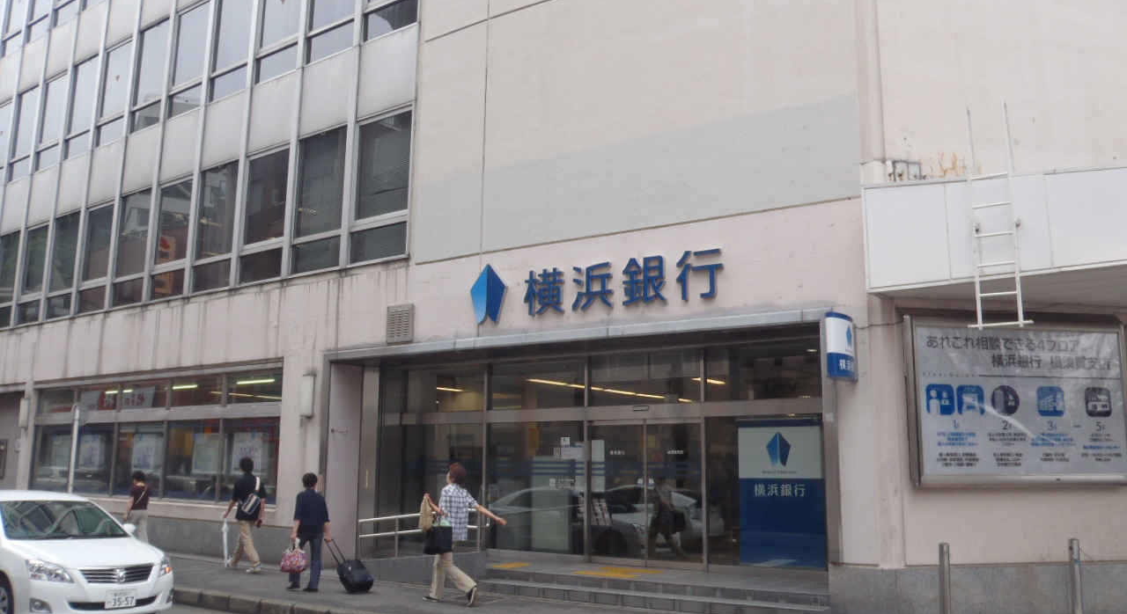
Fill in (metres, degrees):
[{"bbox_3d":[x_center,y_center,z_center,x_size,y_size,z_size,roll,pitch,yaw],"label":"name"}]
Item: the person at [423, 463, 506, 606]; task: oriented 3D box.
[{"bbox_3d":[-1.158,2.643,10.750,0.760,1.630,0.620,-6,-13,33],"label":"person"}]

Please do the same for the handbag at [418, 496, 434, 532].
[{"bbox_3d":[-1.625,2.442,10.750,0.200,0.420,0.100,-7,-13,34],"label":"handbag"}]

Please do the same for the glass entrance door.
[{"bbox_3d":[1.144,2.639,13.020,1.840,2.070,0.100,-6,-13,31],"label":"glass entrance door"}]

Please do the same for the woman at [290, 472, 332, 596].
[{"bbox_3d":[-3.256,2.885,11.750,0.380,1.490,0.500,-8,-14,39],"label":"woman"}]

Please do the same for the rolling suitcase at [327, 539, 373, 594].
[{"bbox_3d":[-2.721,3.301,11.650,0.340,0.860,0.220,15,-61,-52],"label":"rolling suitcase"}]

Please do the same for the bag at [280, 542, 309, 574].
[{"bbox_3d":[-3.423,3.183,11.600,0.350,0.390,0.180,-7,-14,36],"label":"bag"}]

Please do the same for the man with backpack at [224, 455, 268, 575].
[{"bbox_3d":[-4.916,3.197,14.100,0.540,1.710,0.560,-8,-14,39],"label":"man with backpack"}]

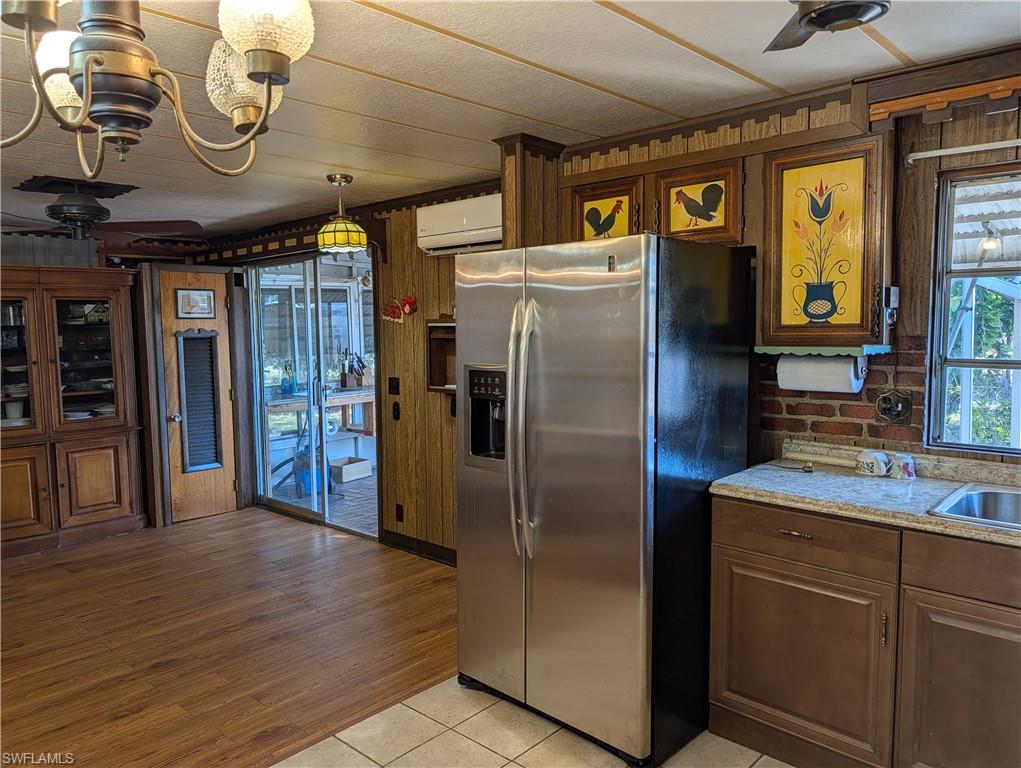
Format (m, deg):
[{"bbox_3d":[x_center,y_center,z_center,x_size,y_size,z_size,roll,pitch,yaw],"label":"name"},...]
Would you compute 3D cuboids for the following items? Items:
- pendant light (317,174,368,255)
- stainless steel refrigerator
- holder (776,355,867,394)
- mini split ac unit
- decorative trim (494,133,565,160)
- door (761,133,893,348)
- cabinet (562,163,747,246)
[{"bbox_3d":[-0.929,-0.926,3.868,0.264,0.405,0.264,0,4,0],"label":"pendant light"},{"bbox_3d":[0.334,0.366,2.808,0.915,1.770,0.770,4,6,42],"label":"stainless steel refrigerator"},{"bbox_3d":[1.166,-0.055,2.661,0.310,0.152,0.140,4,6,42],"label":"holder"},{"bbox_3d":[-0.178,-0.873,3.945,0.810,0.281,0.205,4,6,42],"label":"mini split ac unit"},{"bbox_3d":[0.087,-1.050,3.237,0.180,0.088,0.325,4,6,42],"label":"decorative trim"},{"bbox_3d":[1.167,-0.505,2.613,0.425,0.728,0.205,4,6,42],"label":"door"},{"bbox_3d":[0.659,-0.735,3.124,0.895,0.340,0.295,4,6,42],"label":"cabinet"}]

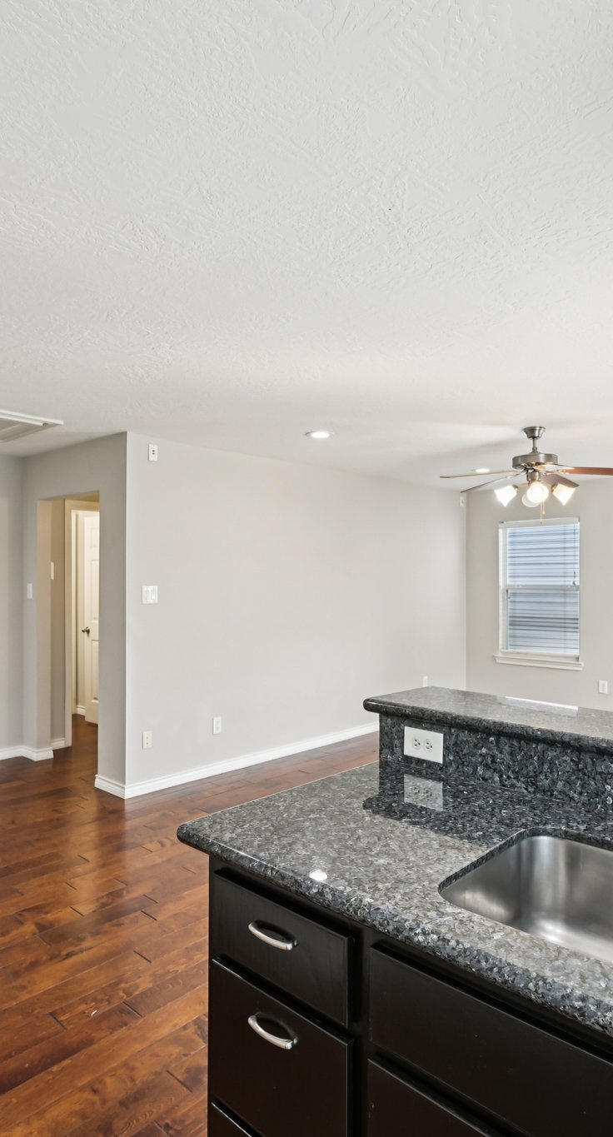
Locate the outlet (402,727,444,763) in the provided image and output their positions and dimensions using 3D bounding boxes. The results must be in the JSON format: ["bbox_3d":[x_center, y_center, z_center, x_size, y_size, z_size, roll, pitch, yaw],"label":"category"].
[{"bbox_3d":[0.327,0.492,1.850,0.125,0.080,0.009,0,-1,43],"label":"outlet"}]

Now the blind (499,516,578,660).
[{"bbox_3d":[2.449,0.204,7.013,0.866,1.443,0.050,0,-1,43],"label":"blind"}]

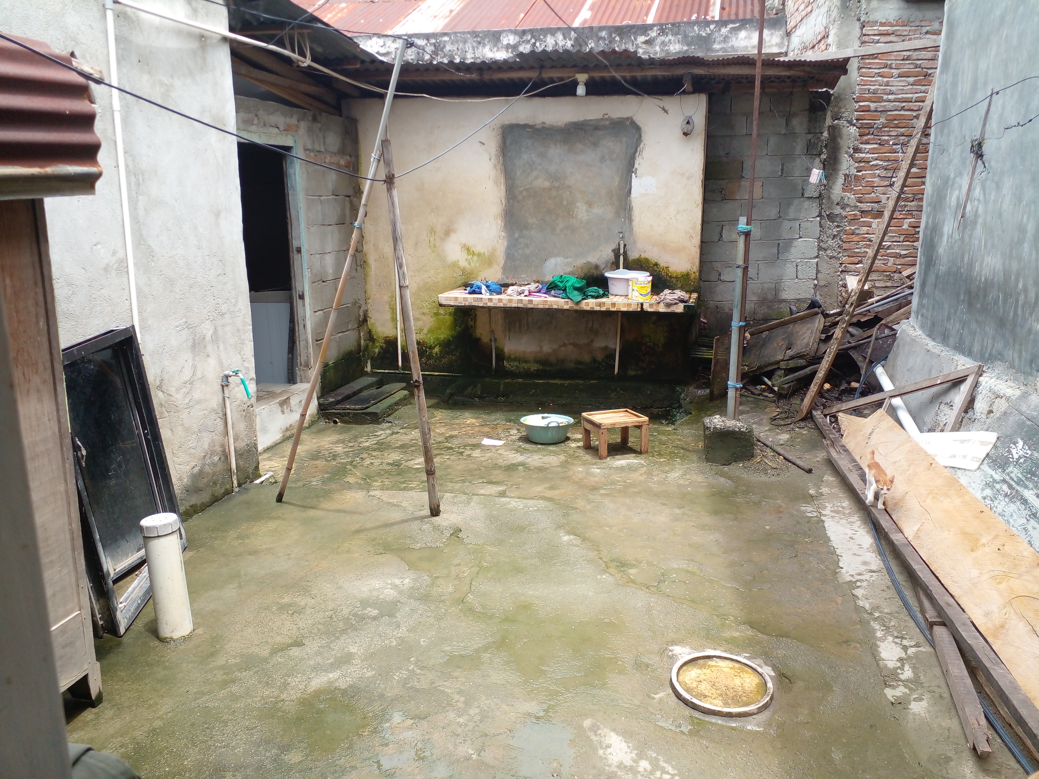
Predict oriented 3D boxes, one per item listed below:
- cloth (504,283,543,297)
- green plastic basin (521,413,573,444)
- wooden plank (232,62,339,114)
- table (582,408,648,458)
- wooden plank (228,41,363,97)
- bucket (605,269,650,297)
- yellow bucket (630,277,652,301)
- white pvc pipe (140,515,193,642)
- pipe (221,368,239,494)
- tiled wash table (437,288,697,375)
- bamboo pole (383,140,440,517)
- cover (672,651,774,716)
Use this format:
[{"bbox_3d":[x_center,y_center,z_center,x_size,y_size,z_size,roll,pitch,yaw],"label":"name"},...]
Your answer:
[{"bbox_3d":[0.035,-0.721,5.791,0.260,0.080,0.200,3,13,12],"label":"cloth"},{"bbox_3d":[0.190,0.272,5.510,0.362,0.133,0.362,0,12,0],"label":"green plastic basin"},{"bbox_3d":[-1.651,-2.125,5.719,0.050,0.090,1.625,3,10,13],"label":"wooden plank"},{"bbox_3d":[0.612,0.286,5.200,0.332,0.232,0.275,-4,12,-20],"label":"table"},{"bbox_3d":[-1.559,-2.269,5.768,0.060,0.110,1.955,3,12,13],"label":"wooden plank"},{"bbox_3d":[0.772,-0.766,5.796,0.315,0.165,0.315,3,13,12],"label":"bucket"},{"bbox_3d":[0.826,-0.690,5.494,0.150,0.152,0.150,2,13,8],"label":"yellow bucket"},{"bbox_3d":[-1.216,0.650,2.805,0.125,0.440,0.125,1,13,12],"label":"white pvc pipe"},{"bbox_3d":[-1.515,0.215,4.245,0.050,0.645,0.040,-1,13,-5],"label":"pipe"},{"bbox_3d":[0.359,-0.397,5.833,1.760,0.570,0.620,3,13,12],"label":"tiled wash table"},{"bbox_3d":[-0.506,-0.239,3.857,0.048,1.815,0.048,-5,16,1],"label":"bamboo pole"},{"bbox_3d":[0.635,0.922,2.547,0.308,0.028,0.308,3,13,12],"label":"cover"}]

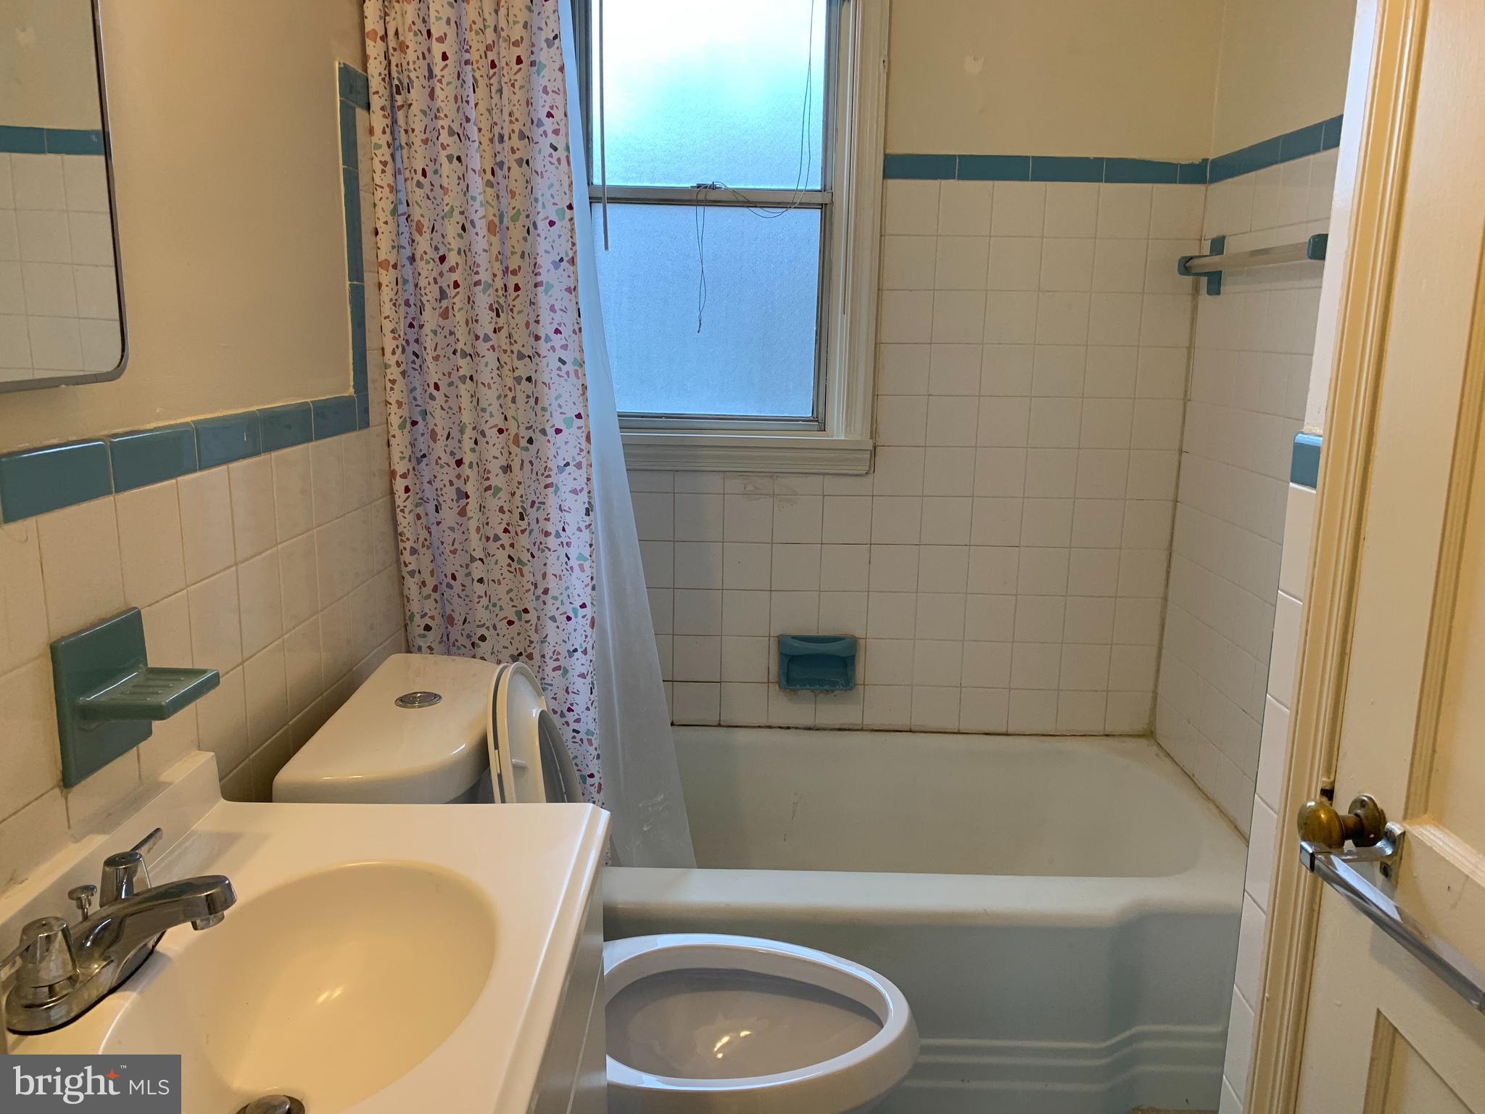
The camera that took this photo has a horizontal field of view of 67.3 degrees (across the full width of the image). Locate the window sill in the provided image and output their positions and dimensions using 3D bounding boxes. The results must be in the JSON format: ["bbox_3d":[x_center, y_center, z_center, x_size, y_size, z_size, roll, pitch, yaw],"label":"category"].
[{"bbox_3d":[-0.081,-0.228,2.431,0.720,0.074,0.070,1,12,0],"label":"window sill"}]

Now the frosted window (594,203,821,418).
[{"bbox_3d":[-0.081,-0.530,2.416,0.488,0.442,0.030,1,12,0],"label":"frosted window"}]

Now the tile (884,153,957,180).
[{"bbox_3d":[0.368,-0.803,2.305,0.151,0.049,0.010,1,12,0],"label":"tile"}]

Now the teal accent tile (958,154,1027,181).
[{"bbox_3d":[0.523,-0.807,2.322,0.150,0.050,0.012,1,12,1],"label":"teal accent tile"}]

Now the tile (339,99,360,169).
[{"bbox_3d":[-0.550,-0.582,1.546,0.012,0.087,0.055,1,12,1],"label":"tile"}]

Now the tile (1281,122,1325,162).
[{"bbox_3d":[0.967,-0.710,1.915,0.012,0.048,0.152,1,12,1],"label":"tile"}]

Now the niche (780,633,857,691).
[{"bbox_3d":[0.171,0.239,2.542,0.169,0.124,0.070,1,12,1],"label":"niche"}]

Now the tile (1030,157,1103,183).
[{"bbox_3d":[0.675,-0.804,2.320,0.150,0.050,0.012,1,12,1],"label":"tile"}]

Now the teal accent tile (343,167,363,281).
[{"bbox_3d":[-0.552,-0.463,1.567,0.012,0.152,0.055,1,12,1],"label":"teal accent tile"}]

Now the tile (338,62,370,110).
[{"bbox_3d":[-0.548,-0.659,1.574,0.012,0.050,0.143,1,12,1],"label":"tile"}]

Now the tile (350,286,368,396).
[{"bbox_3d":[-0.541,-0.305,1.563,0.010,0.151,0.052,1,12,0],"label":"tile"}]

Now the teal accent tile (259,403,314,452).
[{"bbox_3d":[-0.545,-0.155,1.327,0.010,0.050,0.152,1,12,0],"label":"teal accent tile"}]

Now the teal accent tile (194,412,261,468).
[{"bbox_3d":[-0.565,-0.128,1.216,0.012,0.051,0.147,1,12,1],"label":"teal accent tile"}]

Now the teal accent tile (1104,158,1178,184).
[{"bbox_3d":[0.823,-0.795,2.303,0.152,0.048,0.010,1,12,0],"label":"teal accent tile"}]

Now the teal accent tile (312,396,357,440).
[{"bbox_3d":[-0.544,-0.186,1.479,0.010,0.050,0.155,1,12,0],"label":"teal accent tile"}]

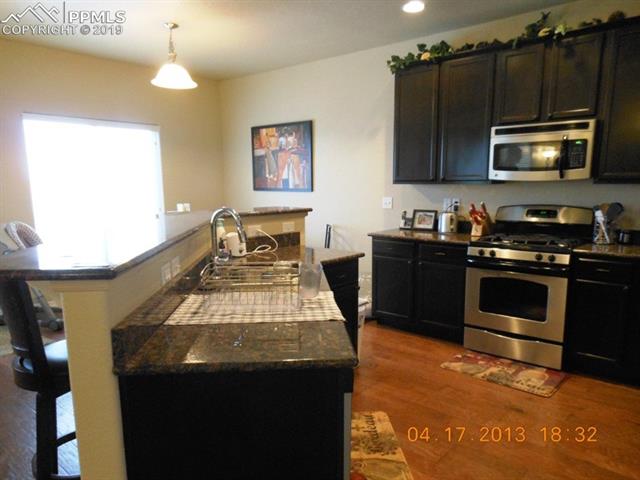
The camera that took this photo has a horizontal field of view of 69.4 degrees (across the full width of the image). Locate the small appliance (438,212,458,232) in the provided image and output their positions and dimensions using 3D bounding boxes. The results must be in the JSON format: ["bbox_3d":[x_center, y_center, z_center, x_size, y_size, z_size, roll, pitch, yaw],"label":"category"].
[{"bbox_3d":[1.219,-0.162,4.391,0.138,0.187,0.197,-2,8,-10],"label":"small appliance"}]

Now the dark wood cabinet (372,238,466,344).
[{"bbox_3d":[1.068,0.419,4.383,0.955,0.867,0.591,6,10,41],"label":"dark wood cabinet"}]

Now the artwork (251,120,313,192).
[{"bbox_3d":[-0.511,-1.052,5.944,1.098,0.845,0.039,6,10,41],"label":"artwork"}]

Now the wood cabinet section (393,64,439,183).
[{"bbox_3d":[0.991,-1.077,4.378,0.455,1.060,0.316,6,10,40],"label":"wood cabinet section"}]

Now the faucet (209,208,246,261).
[{"bbox_3d":[-0.537,0.000,2.722,0.217,0.370,0.069,-1,7,-4],"label":"faucet"}]

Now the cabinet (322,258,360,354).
[{"bbox_3d":[-0.074,0.565,3.384,0.601,0.867,0.404,6,10,41],"label":"cabinet"}]

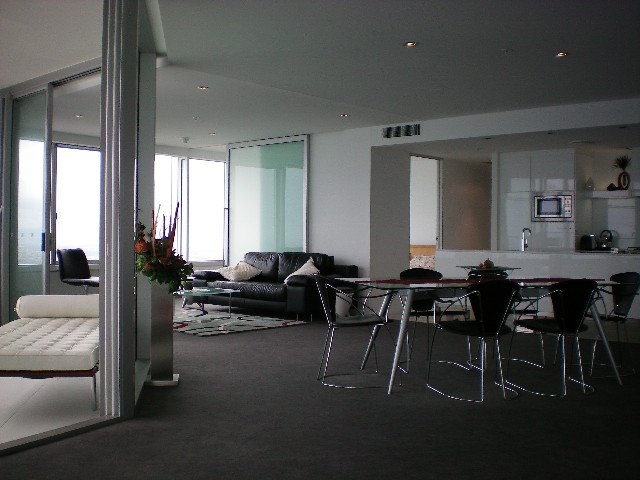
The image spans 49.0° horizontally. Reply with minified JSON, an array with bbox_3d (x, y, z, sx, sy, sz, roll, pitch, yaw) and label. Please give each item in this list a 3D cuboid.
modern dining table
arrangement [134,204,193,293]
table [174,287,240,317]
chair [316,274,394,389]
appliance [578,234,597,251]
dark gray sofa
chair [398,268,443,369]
[{"bbox_3d":[1.225,0.685,5.340,2.000,0.730,1.100,0,0,-9],"label":"modern dining table"},{"bbox_3d":[-1.165,0.060,5.230,0.410,0.630,0.380,0,0,0],"label":"arrangement"},{"bbox_3d":[-1.750,0.880,9.650,1.000,0.340,0.950,0,0,39],"label":"table"},{"bbox_3d":[0.265,0.655,5.310,0.580,0.790,0.560,0,0,-9],"label":"chair"},{"bbox_3d":[4.190,0.040,11.000,0.190,0.235,0.290,0,0,35],"label":"appliance"},{"bbox_3d":[-0.700,0.635,10.120,2.220,0.830,1.000,0,0,39],"label":"dark gray sofa"},{"bbox_3d":[0.910,0.655,5.880,0.560,0.790,0.580,0,0,-9],"label":"chair"}]

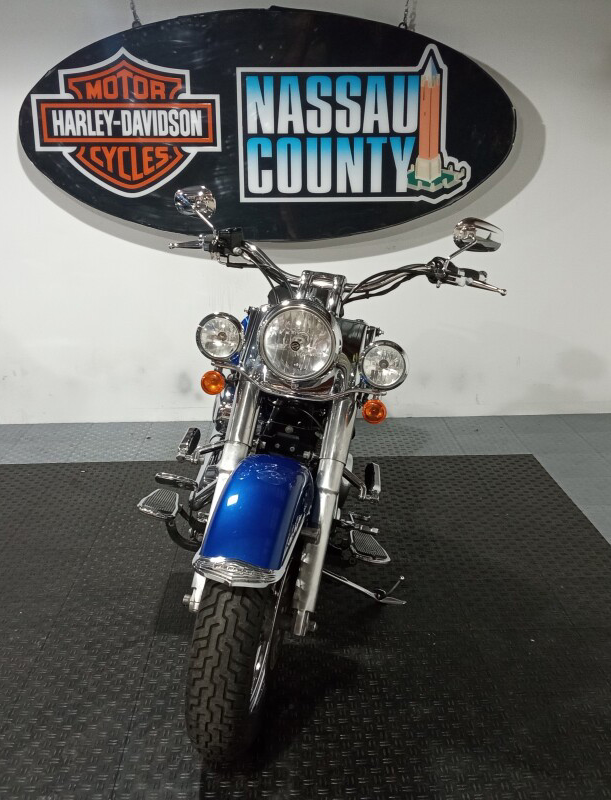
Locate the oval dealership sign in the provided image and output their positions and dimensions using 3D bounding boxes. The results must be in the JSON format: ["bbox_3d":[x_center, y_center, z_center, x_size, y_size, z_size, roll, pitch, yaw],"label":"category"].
[{"bbox_3d":[-0.168,-1.265,4.036,2.289,1.026,0.100,-1,16,-1],"label":"oval dealership sign"}]

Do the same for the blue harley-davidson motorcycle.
[{"bbox_3d":[-0.008,-0.027,2.752,0.920,1.250,2.400,10,16,-1],"label":"blue harley-davidson motorcycle"}]

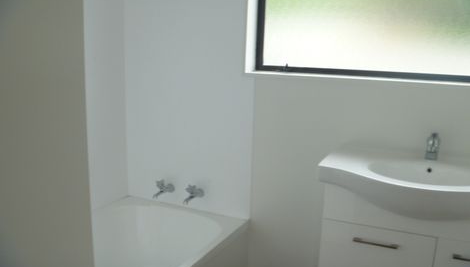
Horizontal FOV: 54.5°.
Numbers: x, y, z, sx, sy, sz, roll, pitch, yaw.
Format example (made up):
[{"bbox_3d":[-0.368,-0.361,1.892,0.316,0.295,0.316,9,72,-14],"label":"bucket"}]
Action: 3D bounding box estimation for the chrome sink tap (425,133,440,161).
[{"bbox_3d":[0.791,0.049,1.826,0.048,0.114,0.130,7,12,25],"label":"chrome sink tap"}]

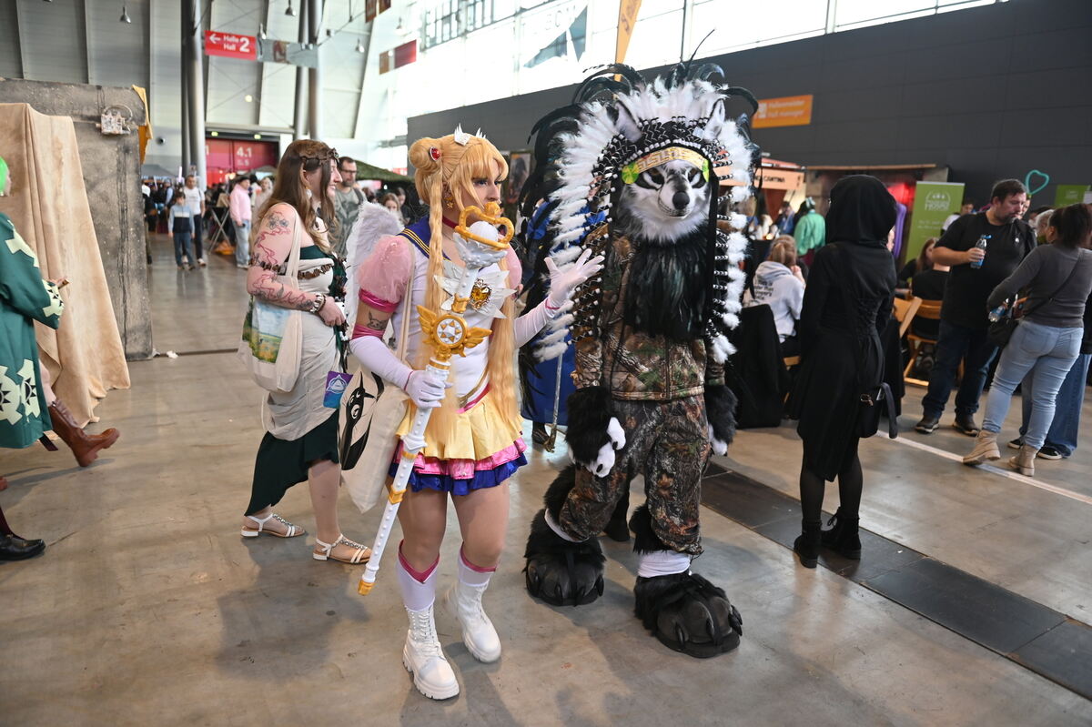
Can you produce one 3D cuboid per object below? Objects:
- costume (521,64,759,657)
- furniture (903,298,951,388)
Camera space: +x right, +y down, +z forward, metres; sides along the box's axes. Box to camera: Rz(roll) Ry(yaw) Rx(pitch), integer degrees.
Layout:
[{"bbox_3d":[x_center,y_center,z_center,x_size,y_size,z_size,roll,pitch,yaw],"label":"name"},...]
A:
[{"bbox_3d":[0.341,-0.049,2.693,0.860,2.000,0.780,0,13,-8],"label":"costume"},{"bbox_3d":[3.617,-0.198,6.540,0.480,0.790,0.450,-9,17,-39],"label":"furniture"}]

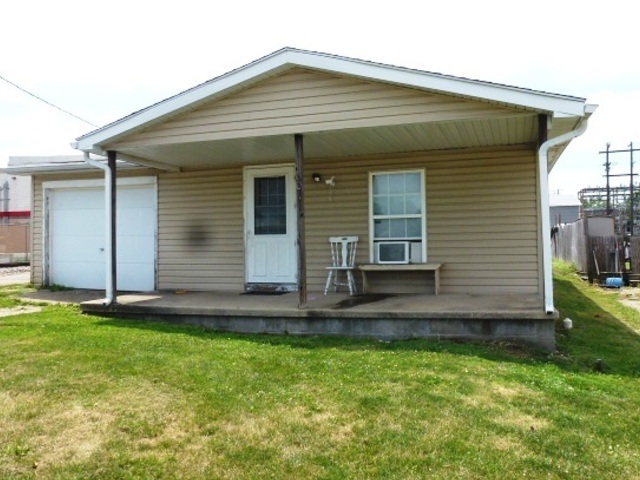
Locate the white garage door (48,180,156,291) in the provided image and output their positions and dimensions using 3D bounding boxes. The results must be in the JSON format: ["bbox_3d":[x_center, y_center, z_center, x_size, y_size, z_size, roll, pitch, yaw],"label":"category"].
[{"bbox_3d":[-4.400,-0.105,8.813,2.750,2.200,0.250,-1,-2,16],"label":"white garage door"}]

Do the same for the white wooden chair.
[{"bbox_3d":[0.357,0.418,7.122,0.490,0.940,0.490,-1,-2,16],"label":"white wooden chair"}]

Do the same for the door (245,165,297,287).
[{"bbox_3d":[-0.871,-0.262,7.777,1.010,2.160,0.130,-1,-2,16],"label":"door"}]

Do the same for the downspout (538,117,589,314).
[{"bbox_3d":[2.651,-0.266,4.776,0.490,2.110,0.200,-1,-2,16],"label":"downspout"}]

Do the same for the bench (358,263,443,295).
[{"bbox_3d":[1.262,0.628,6.942,1.260,0.470,0.300,-1,-2,16],"label":"bench"}]

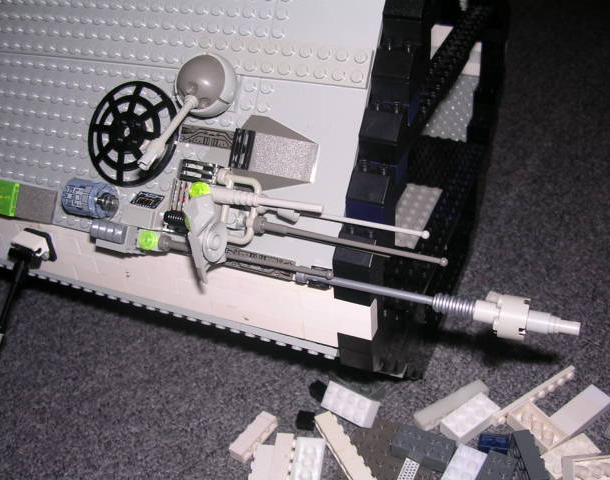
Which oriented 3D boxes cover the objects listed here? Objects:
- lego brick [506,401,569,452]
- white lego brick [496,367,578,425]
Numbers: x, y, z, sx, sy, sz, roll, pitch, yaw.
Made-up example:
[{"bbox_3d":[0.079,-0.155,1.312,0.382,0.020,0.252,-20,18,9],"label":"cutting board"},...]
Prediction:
[{"bbox_3d":[0.132,0.108,0.396,0.016,0.011,0.032,-23,35,-20],"label":"lego brick"},{"bbox_3d":[0.137,0.093,0.420,0.064,0.008,0.005,-24,46,-20],"label":"white lego brick"}]

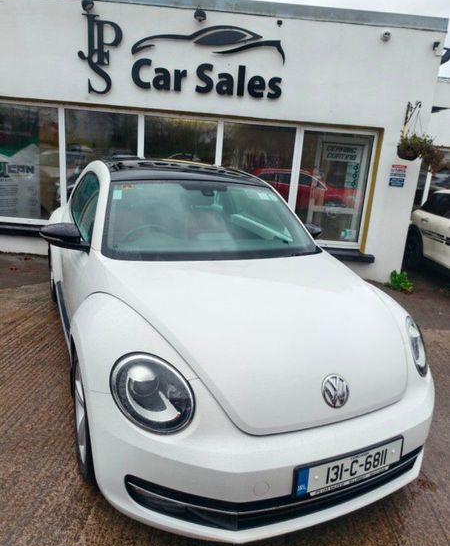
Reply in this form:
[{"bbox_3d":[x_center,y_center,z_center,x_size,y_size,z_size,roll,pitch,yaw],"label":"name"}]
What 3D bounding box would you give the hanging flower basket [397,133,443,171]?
[{"bbox_3d":[2.568,-1.601,5.294,0.540,0.450,0.440,4,14,-2],"label":"hanging flower basket"}]

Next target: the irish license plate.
[{"bbox_3d":[0.486,0.733,1.513,0.525,0.118,0.020,-3,11,-25],"label":"irish license plate"}]

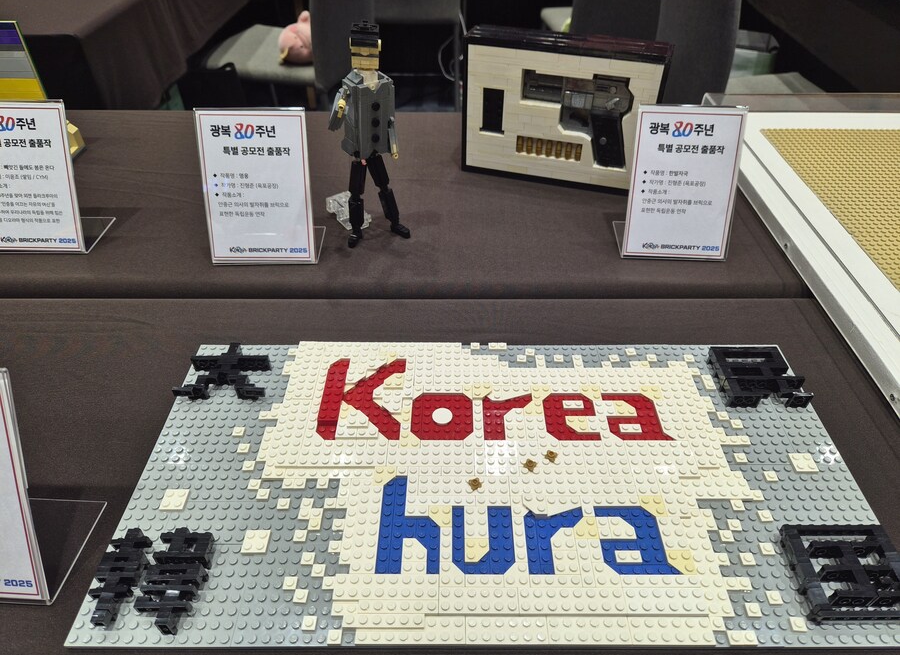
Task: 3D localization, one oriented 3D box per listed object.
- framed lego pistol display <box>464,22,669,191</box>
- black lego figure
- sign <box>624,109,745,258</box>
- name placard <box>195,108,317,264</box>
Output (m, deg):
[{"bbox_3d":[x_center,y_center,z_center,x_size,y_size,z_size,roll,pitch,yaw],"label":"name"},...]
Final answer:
[{"bbox_3d":[0.131,-0.259,0.721,0.226,0.163,0.049,12,43,13],"label":"framed lego pistol display"},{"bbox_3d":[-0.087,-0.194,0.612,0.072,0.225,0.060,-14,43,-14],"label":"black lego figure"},{"bbox_3d":[0.243,-0.151,0.624,0.109,0.142,0.072,2,42,3],"label":"sign"},{"bbox_3d":[-0.199,-0.145,0.621,0.109,0.142,0.072,-1,42,0],"label":"name placard"}]

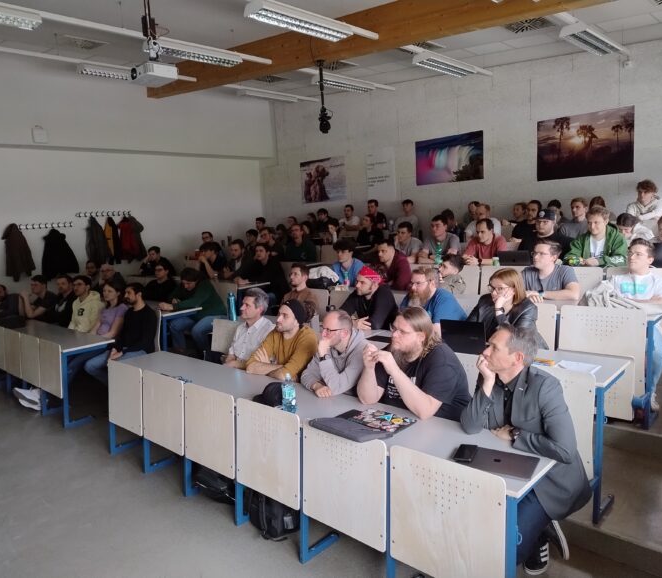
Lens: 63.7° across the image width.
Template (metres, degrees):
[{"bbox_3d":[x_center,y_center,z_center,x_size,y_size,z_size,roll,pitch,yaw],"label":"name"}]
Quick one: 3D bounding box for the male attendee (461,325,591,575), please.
[{"bbox_3d":[0.933,0.795,2.513,0.690,1.250,0.530,-6,8,-29],"label":"male attendee"}]

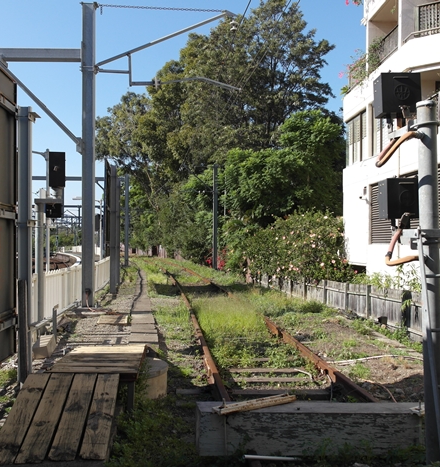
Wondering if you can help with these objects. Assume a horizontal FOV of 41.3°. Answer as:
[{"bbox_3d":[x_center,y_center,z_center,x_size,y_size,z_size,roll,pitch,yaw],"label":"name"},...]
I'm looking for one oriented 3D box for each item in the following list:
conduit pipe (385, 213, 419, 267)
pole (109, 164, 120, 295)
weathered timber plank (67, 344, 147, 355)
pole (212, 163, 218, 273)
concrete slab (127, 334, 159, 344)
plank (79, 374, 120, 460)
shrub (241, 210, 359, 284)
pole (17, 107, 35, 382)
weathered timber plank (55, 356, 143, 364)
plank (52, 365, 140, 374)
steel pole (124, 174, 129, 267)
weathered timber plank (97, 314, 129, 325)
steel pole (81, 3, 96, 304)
[{"bbox_3d":[1.298,0.043,4.150,0.250,0.380,0.150,0,-1,0],"label":"conduit pipe"},{"bbox_3d":[-3.630,-0.127,20.000,0.220,4.370,0.220,0,-1,-6],"label":"pole"},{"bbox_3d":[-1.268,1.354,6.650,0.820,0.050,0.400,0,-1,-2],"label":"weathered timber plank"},{"bbox_3d":[-0.289,-1.028,37.500,0.310,6.800,0.300,0,-1,-3],"label":"pole"},{"bbox_3d":[-1.463,2.016,11.200,0.530,0.060,0.850,0,-1,-3],"label":"concrete slab"},{"bbox_3d":[-1.023,1.570,5.047,0.200,0.050,0.972,0,29,-2],"label":"plank"},{"bbox_3d":[2.930,0.590,21.500,4.100,2.950,3.000,0,-1,-3],"label":"shrub"},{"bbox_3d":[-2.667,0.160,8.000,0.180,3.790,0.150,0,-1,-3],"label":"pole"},{"bbox_3d":[-1.512,1.610,7.350,1.060,0.050,0.300,0,-1,-2],"label":"weathered timber plank"},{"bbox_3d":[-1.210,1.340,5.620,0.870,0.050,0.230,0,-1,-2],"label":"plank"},{"bbox_3d":[-7.210,-1.000,45.000,0.270,7.030,0.270,0,-1,-6],"label":"steel pole"},{"bbox_3d":[-2.320,1.900,12.700,0.640,0.060,0.950,0,-1,-7],"label":"weathered timber plank"},{"bbox_3d":[-3.725,-2.231,16.600,0.310,8.630,0.300,0,-1,-3],"label":"steel pole"}]

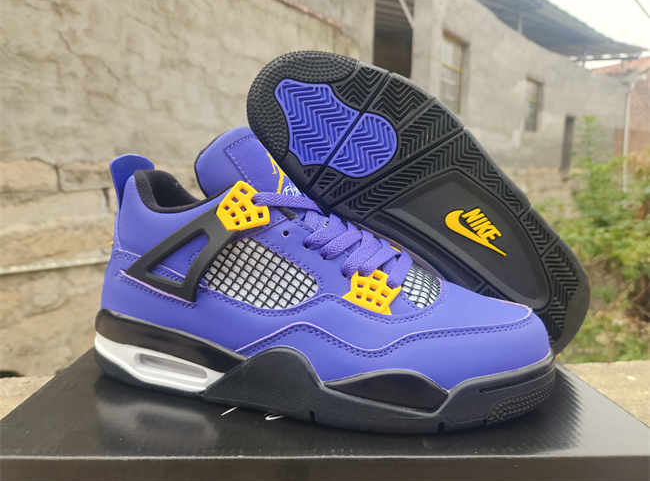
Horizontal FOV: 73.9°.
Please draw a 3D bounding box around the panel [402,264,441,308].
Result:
[{"bbox_3d":[0.054,0.025,0.241,0.024,0.035,0.010,2,-33,12],"label":"panel"}]

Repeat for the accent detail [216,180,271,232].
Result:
[{"bbox_3d":[-0.046,-0.019,0.250,0.036,0.031,0.010,2,-13,12],"label":"accent detail"}]

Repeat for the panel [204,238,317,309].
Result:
[{"bbox_3d":[-0.038,0.019,0.244,0.071,0.041,0.012,2,-8,12],"label":"panel"}]

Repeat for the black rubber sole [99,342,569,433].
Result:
[{"bbox_3d":[-0.010,0.068,0.282,0.300,0.041,0.112,2,7,12],"label":"black rubber sole"}]

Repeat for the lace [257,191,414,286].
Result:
[{"bbox_3d":[0.006,-0.002,0.270,0.100,0.026,0.062,26,12,8],"label":"lace"}]

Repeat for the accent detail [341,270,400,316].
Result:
[{"bbox_3d":[0.026,0.027,0.240,0.034,0.030,0.009,2,-35,12],"label":"accent detail"}]

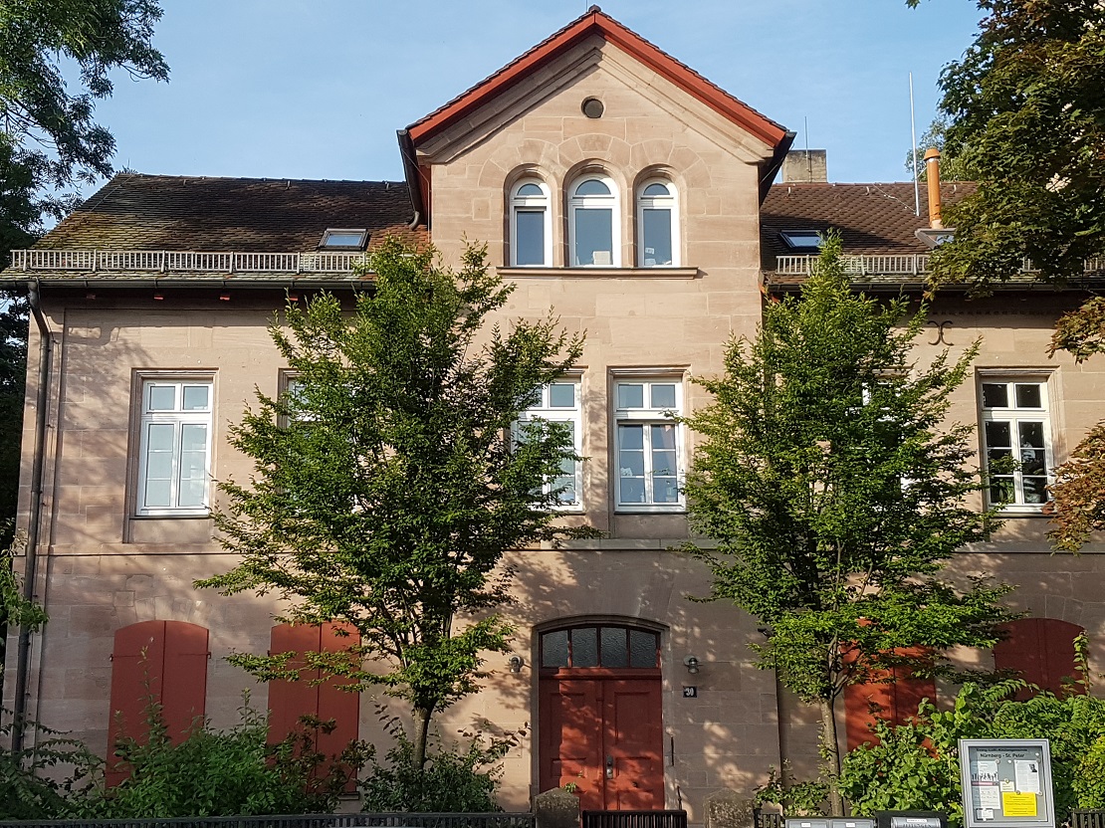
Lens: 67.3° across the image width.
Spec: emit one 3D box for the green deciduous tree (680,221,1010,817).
[{"bbox_3d":[3.259,1.447,9.100,3.647,6.701,3.500,0,-7,-2],"label":"green deciduous tree"}]

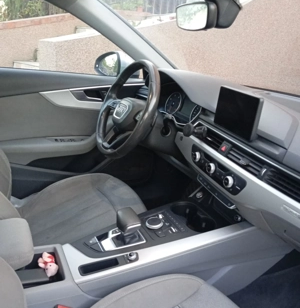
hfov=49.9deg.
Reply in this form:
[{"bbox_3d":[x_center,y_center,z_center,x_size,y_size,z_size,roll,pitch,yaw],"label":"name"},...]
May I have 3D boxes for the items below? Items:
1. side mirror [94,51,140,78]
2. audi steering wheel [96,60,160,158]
[{"bbox_3d":[-0.166,-0.448,1.623,0.135,0.133,0.220,-15,26,-37],"label":"side mirror"},{"bbox_3d":[-0.079,-0.160,1.165,0.085,0.370,0.370,19,10,-32],"label":"audi steering wheel"}]

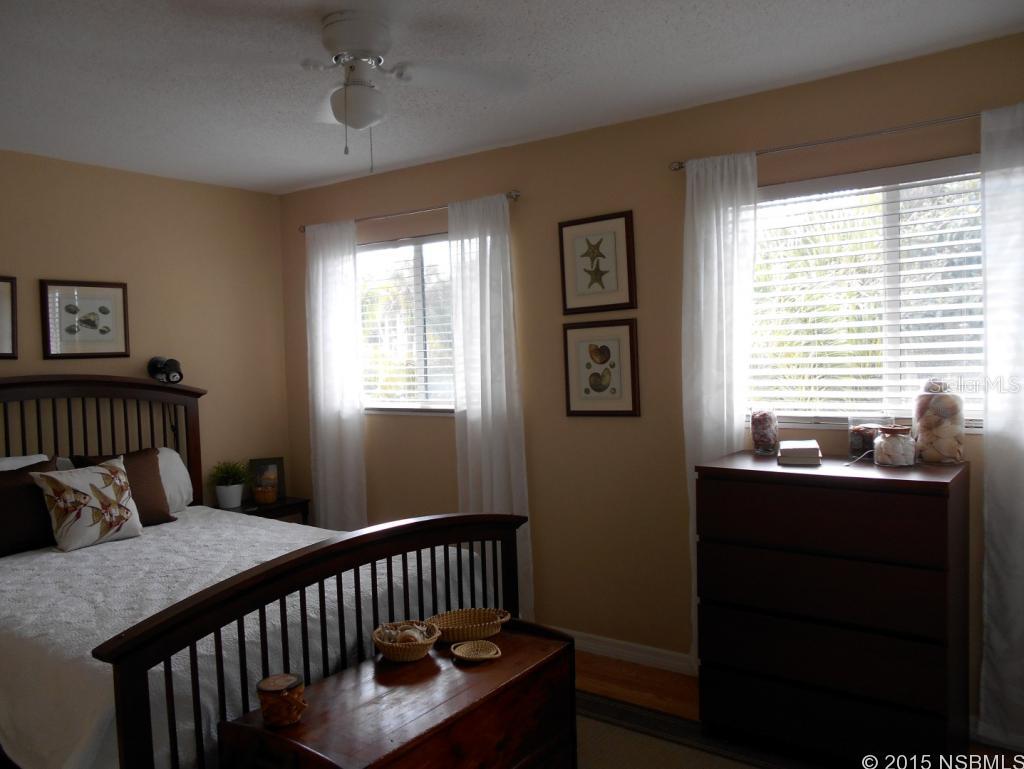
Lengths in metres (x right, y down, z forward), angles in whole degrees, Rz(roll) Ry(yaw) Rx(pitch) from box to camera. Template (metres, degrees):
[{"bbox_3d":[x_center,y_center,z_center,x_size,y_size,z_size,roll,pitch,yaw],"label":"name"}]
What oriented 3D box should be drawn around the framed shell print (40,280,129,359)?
[{"bbox_3d":[-2.106,-0.316,3.812,0.025,0.374,0.414,0,4,36],"label":"framed shell print"}]

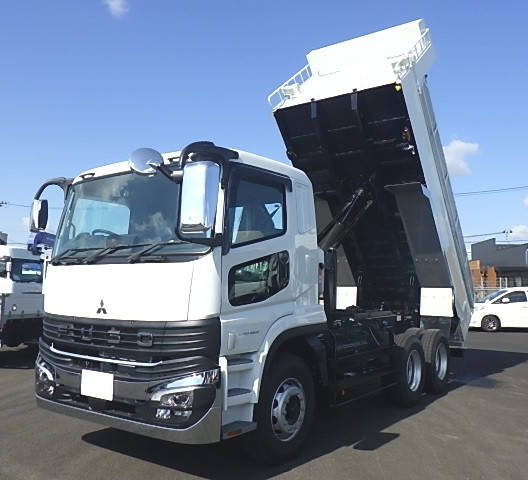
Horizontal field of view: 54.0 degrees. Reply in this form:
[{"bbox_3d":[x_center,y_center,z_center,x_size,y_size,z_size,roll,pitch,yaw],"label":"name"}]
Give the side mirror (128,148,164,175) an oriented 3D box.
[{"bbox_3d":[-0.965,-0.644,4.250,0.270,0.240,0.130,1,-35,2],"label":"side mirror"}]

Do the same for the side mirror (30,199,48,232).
[{"bbox_3d":[-2.512,-0.277,5.800,0.220,0.380,0.130,-5,-8,44],"label":"side mirror"}]

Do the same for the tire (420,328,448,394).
[{"bbox_3d":[2.881,2.051,8.757,0.280,1.030,1.030,-3,-7,36],"label":"tire"}]

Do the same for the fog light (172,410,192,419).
[{"bbox_3d":[-0.670,1.434,4.254,0.170,0.055,0.070,-2,-6,28],"label":"fog light"}]

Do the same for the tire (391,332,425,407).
[{"bbox_3d":[2.122,1.945,7.735,0.280,1.030,1.030,-3,-7,36],"label":"tire"}]

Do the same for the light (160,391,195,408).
[{"bbox_3d":[-0.726,1.323,4.295,0.290,0.130,0.110,-2,-6,28],"label":"light"}]

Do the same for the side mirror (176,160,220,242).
[{"bbox_3d":[-0.503,-0.310,4.070,0.270,0.580,0.170,-2,-6,24],"label":"side mirror"}]

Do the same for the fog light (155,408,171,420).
[{"bbox_3d":[-0.850,1.461,4.335,0.140,0.090,0.070,-2,-6,28],"label":"fog light"}]

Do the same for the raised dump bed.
[{"bbox_3d":[2.391,-0.816,10.206,2.470,5.620,1.920,-3,32,36],"label":"raised dump bed"}]

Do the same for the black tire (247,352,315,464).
[{"bbox_3d":[0.151,1.681,5.194,0.280,1.030,1.030,-3,-7,36],"label":"black tire"}]

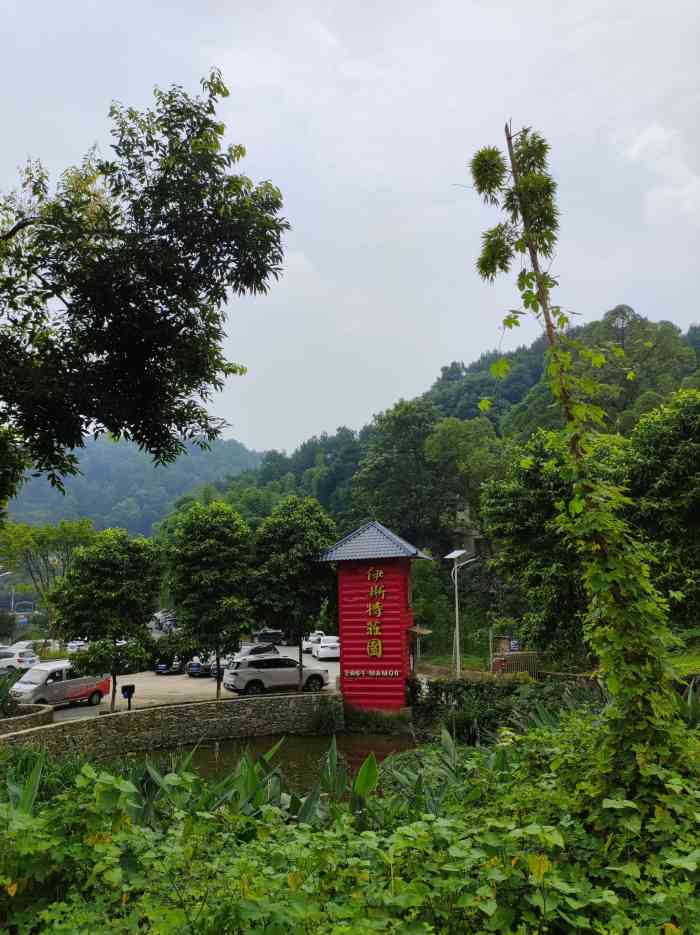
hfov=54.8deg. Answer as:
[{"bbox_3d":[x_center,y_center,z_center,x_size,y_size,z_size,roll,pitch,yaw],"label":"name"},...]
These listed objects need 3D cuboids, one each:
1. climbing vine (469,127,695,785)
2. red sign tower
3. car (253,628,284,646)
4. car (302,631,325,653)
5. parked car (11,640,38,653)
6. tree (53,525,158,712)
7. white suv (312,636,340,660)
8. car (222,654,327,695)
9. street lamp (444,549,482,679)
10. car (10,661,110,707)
[{"bbox_3d":[2.108,-0.404,6.502,1.606,6.631,1.500,-1,-11,0],"label":"climbing vine"},{"bbox_3d":[1.051,5.881,27.376,3.750,7.370,3.600,-4,-12,14],"label":"red sign tower"},{"bbox_3d":[-7.337,15.653,63.162,1.850,1.700,4.600,6,-13,-29],"label":"car"},{"bbox_3d":[-2.324,13.778,53.829,1.820,1.620,4.600,-4,-11,15],"label":"car"},{"bbox_3d":[-21.674,12.364,45.028,1.820,1.650,4.500,-7,-13,26],"label":"parked car"},{"bbox_3d":[-9.100,5.589,25.127,4.098,6.656,4.000,-1,-11,0],"label":"tree"},{"bbox_3d":[-1.476,12.433,47.174,1.850,1.570,4.600,1,-11,-10],"label":"white suv"},{"bbox_3d":[-3.236,9.216,30.388,4.680,1.700,1.870,4,-13,-24],"label":"car"},{"bbox_3d":[5.710,7.444,34.639,1.950,6.700,0.800,-1,-11,0],"label":"street lamp"},{"bbox_3d":[-12.918,9.771,30.156,1.680,1.850,4.300,-7,-13,31],"label":"car"}]

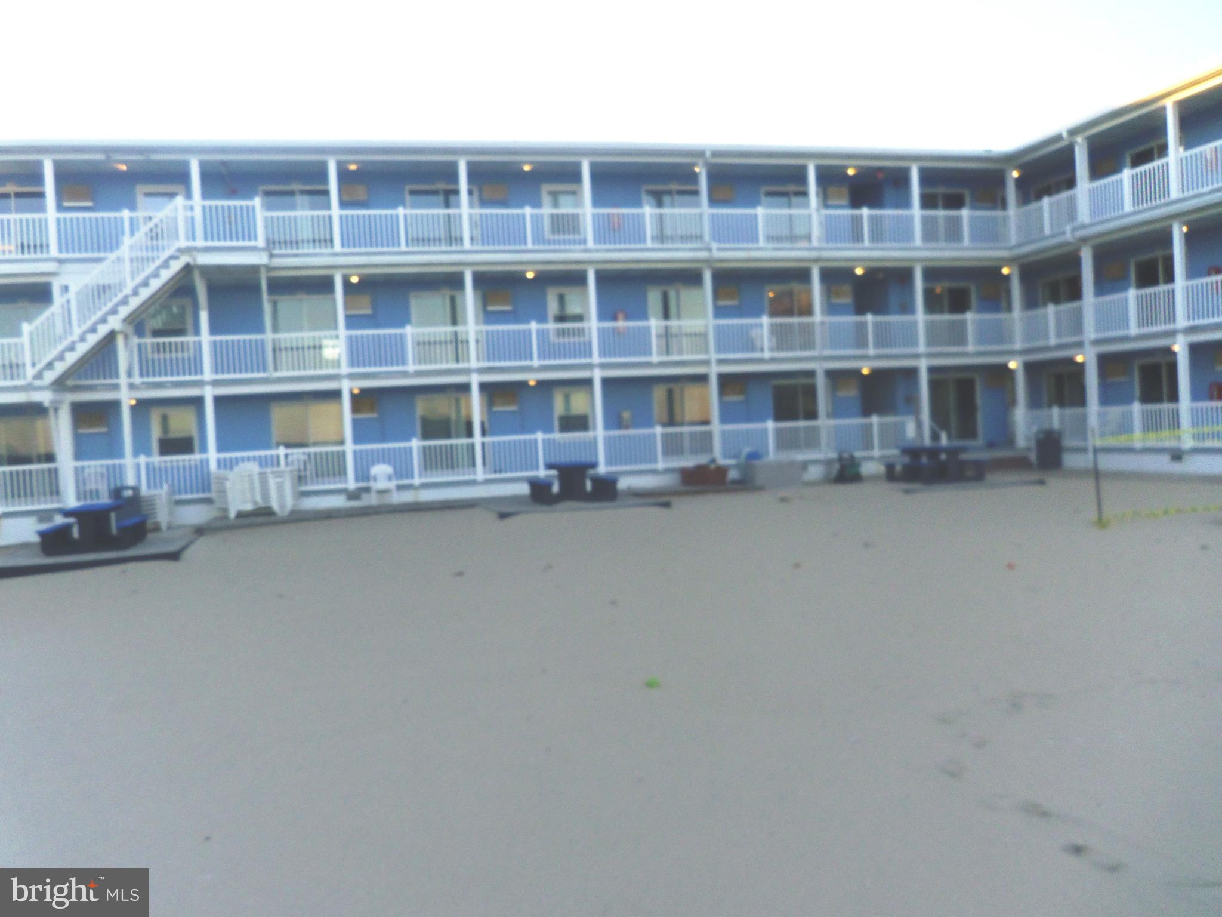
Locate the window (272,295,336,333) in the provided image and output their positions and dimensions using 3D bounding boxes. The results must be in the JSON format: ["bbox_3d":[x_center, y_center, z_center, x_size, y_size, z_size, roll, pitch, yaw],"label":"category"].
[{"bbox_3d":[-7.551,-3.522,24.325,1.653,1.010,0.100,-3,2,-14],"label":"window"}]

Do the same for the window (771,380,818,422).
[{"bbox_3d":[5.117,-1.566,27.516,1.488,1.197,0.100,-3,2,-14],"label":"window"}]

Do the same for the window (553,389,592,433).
[{"bbox_3d":[-0.990,-1.232,26.006,1.026,1.275,0.100,-3,2,-14],"label":"window"}]

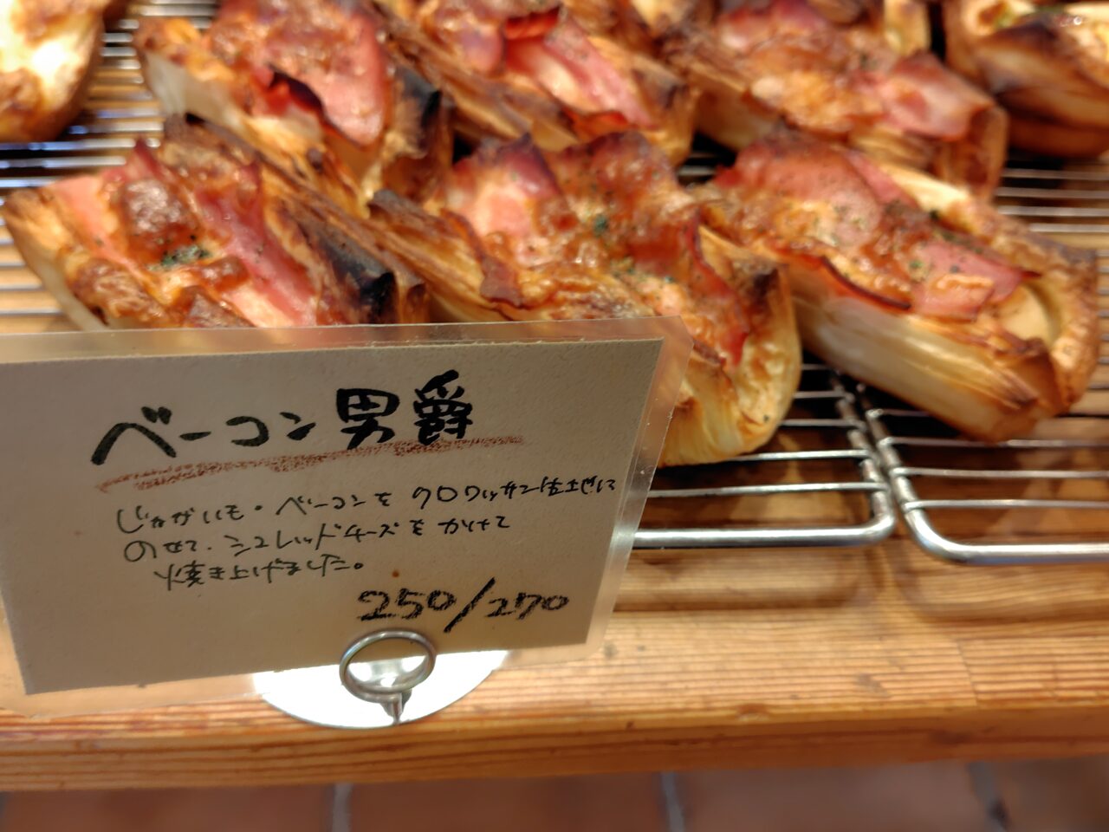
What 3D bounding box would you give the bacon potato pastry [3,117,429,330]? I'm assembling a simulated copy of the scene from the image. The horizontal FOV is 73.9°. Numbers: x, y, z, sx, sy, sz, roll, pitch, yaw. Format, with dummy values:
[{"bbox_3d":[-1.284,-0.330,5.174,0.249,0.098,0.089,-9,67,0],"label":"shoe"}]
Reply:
[{"bbox_3d":[-0.102,-0.044,0.233,0.135,0.044,0.076,32,60,17],"label":"bacon potato pastry"}]

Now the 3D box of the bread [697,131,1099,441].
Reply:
[{"bbox_3d":[0.112,-0.047,0.247,0.135,0.044,0.068,36,62,19],"label":"bread"}]

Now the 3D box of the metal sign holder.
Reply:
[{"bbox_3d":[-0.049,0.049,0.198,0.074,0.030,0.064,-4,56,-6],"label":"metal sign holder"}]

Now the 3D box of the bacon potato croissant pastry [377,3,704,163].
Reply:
[{"bbox_3d":[-0.009,-0.146,0.309,0.142,0.040,0.064,33,60,18],"label":"bacon potato croissant pastry"}]

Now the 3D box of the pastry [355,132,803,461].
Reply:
[{"bbox_3d":[0.015,-0.042,0.235,0.136,0.048,0.081,39,62,21],"label":"pastry"}]

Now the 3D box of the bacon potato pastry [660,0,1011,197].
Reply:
[{"bbox_3d":[0.116,-0.136,0.309,0.142,0.040,0.068,29,59,15],"label":"bacon potato pastry"}]

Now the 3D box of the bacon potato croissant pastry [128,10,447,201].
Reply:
[{"bbox_3d":[-0.100,-0.124,0.286,0.135,0.044,0.072,29,59,16],"label":"bacon potato croissant pastry"}]

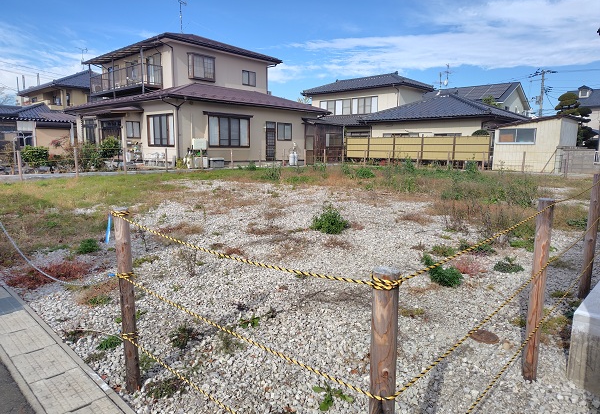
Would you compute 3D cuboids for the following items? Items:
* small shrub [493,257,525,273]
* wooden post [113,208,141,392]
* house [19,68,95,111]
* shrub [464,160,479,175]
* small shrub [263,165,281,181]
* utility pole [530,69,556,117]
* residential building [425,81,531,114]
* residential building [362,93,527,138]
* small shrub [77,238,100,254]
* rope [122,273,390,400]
[{"bbox_3d":[2.516,0.671,4.785,0.379,0.155,0.315,5,10,28],"label":"small shrub"},{"bbox_3d":[-1.010,0.558,2.339,0.090,1.099,0.090,-4,9,-24],"label":"wooden post"},{"bbox_3d":[-19.431,-8.786,37.879,9.398,8.197,9.000,8,12,42],"label":"house"},{"bbox_3d":[8.187,-1.886,18.976,0.668,0.648,0.594,4,9,23],"label":"shrub"},{"bbox_3d":[-1.065,-1.299,14.887,0.674,0.574,0.597,0,8,-4],"label":"small shrub"},{"bbox_3d":[26.945,-10.338,44.932,1.500,10.027,2.600,-8,12,-44],"label":"utility pole"},{"bbox_3d":[18.817,-9.628,45.489,10.600,7.800,10.200,7,11,40],"label":"residential building"},{"bbox_3d":[9.820,-5.716,29.074,9.600,4.800,7.200,7,11,40],"label":"residential building"},{"bbox_3d":[-2.710,0.491,5.093,0.290,0.170,0.270,-5,10,-28],"label":"small shrub"},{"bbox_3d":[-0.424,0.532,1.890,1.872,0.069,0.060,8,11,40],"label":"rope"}]

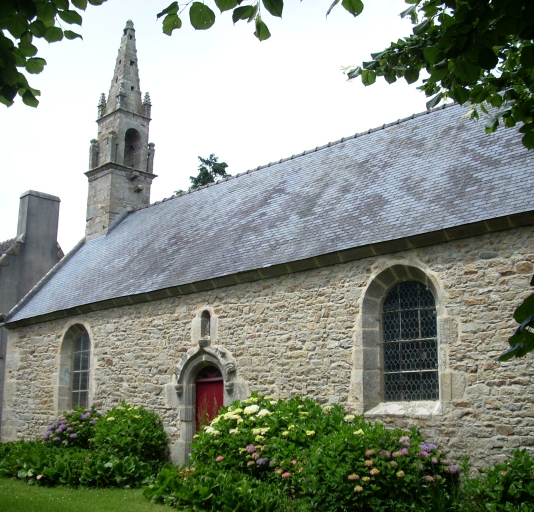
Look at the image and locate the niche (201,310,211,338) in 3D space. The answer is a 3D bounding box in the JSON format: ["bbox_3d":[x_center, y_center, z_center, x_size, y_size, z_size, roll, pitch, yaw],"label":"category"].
[{"bbox_3d":[-1.259,1.508,15.976,0.330,0.618,0.220,-12,-18,43],"label":"niche"}]

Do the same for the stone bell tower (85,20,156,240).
[{"bbox_3d":[-5.017,-4.433,25.414,1.576,8.343,1.875,-12,-18,43],"label":"stone bell tower"}]

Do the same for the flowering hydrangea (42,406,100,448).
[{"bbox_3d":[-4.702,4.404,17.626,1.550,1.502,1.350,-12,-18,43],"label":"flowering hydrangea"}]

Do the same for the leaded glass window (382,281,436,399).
[{"bbox_3d":[2.429,1.430,12.491,1.102,2.070,0.160,-12,-18,43],"label":"leaded glass window"}]

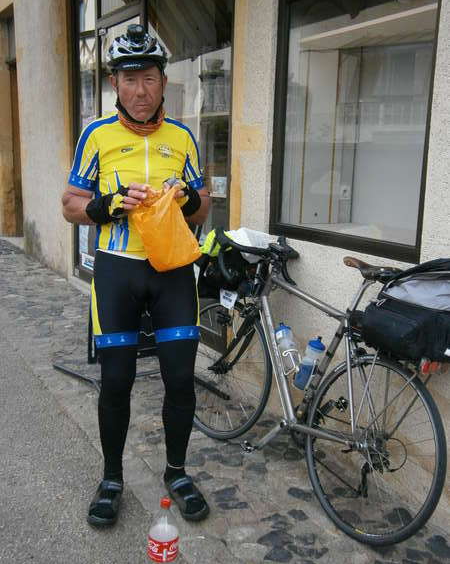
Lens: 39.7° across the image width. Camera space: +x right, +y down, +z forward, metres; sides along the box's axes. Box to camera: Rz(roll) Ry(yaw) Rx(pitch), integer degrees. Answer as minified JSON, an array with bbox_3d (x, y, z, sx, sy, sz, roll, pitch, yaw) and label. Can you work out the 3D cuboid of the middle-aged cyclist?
[{"bbox_3d":[-0.333,0.024,2.329,0.570,1.850,0.440,-1,12,-12],"label":"middle-aged cyclist"}]

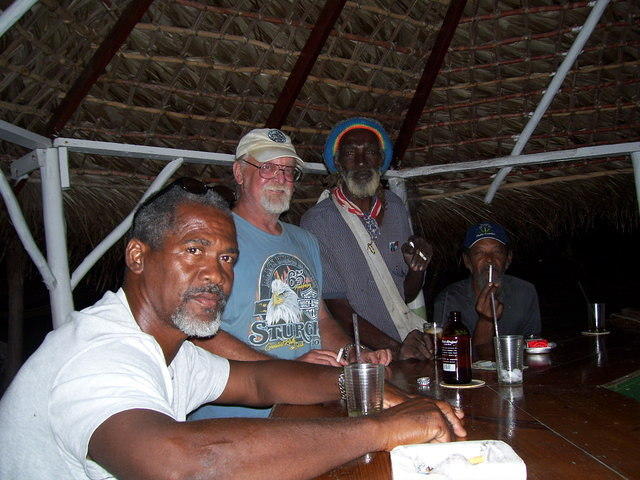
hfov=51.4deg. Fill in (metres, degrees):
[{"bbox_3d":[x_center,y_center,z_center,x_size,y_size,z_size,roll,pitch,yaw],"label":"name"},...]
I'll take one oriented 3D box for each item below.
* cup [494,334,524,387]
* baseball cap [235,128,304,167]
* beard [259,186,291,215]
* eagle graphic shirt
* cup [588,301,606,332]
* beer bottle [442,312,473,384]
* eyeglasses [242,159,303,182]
[{"bbox_3d":[0.418,0.264,1.465,0.066,0.106,0.066,0,-1,16],"label":"cup"},{"bbox_3d":[-0.150,-0.268,1.938,0.168,0.120,0.250,0,-1,-32],"label":"baseball cap"},{"bbox_3d":[-0.122,-0.112,1.885,0.090,0.085,0.070,0,-1,-32],"label":"beard"},{"bbox_3d":[-0.185,0.190,2.000,0.480,0.600,0.300,1,-1,-37],"label":"eagle graphic shirt"},{"bbox_3d":[0.980,0.275,2.355,0.063,0.102,0.063,0,-1,22],"label":"cup"},{"bbox_3d":[0.304,0.237,1.475,0.067,0.156,0.067,0,-1,0],"label":"beer bottle"},{"bbox_3d":[-0.143,-0.200,1.925,0.140,0.050,0.140,0,9,-32],"label":"eyeglasses"}]

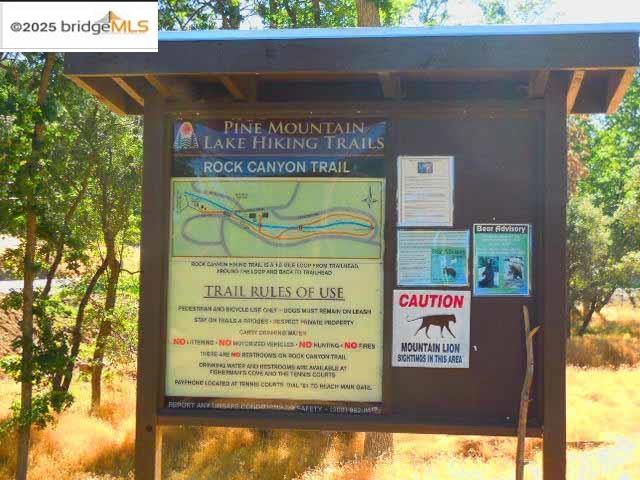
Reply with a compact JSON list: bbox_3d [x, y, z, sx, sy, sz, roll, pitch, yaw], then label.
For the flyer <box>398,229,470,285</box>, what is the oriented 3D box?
[{"bbox_3d":[0.454,0.073,4.882,0.285,0.223,0.010,0,-3,9],"label":"flyer"}]

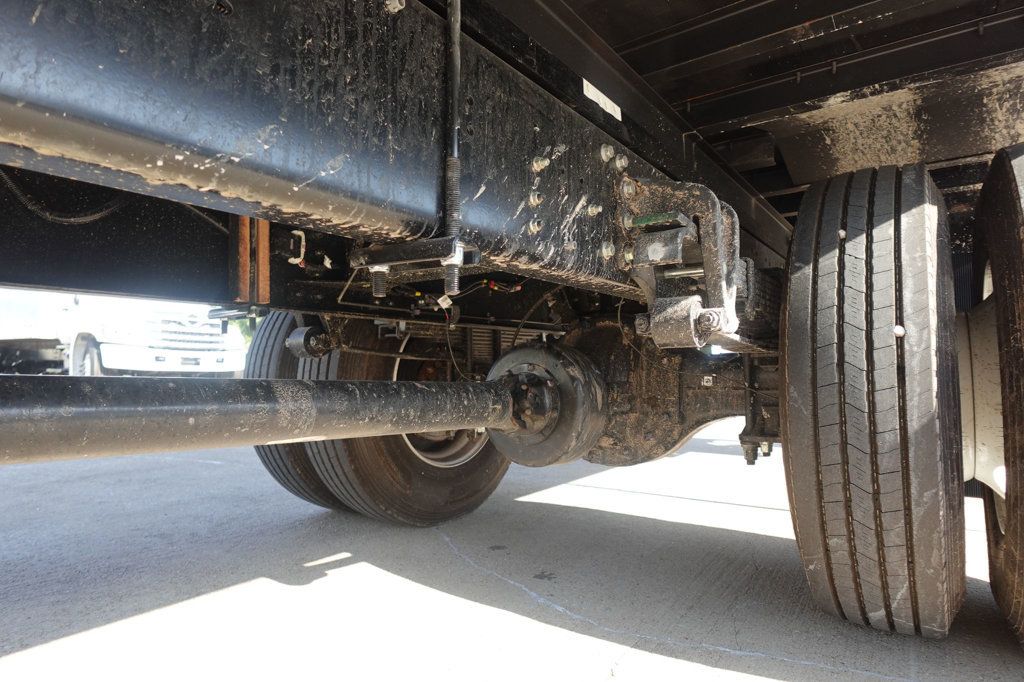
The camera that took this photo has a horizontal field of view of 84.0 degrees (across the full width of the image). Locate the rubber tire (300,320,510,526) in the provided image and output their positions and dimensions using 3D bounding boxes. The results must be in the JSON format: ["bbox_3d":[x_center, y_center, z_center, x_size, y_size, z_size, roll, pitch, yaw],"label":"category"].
[{"bbox_3d":[-0.320,0.178,2.232,0.275,1.035,1.040,-3,-3,36],"label":"rubber tire"}]

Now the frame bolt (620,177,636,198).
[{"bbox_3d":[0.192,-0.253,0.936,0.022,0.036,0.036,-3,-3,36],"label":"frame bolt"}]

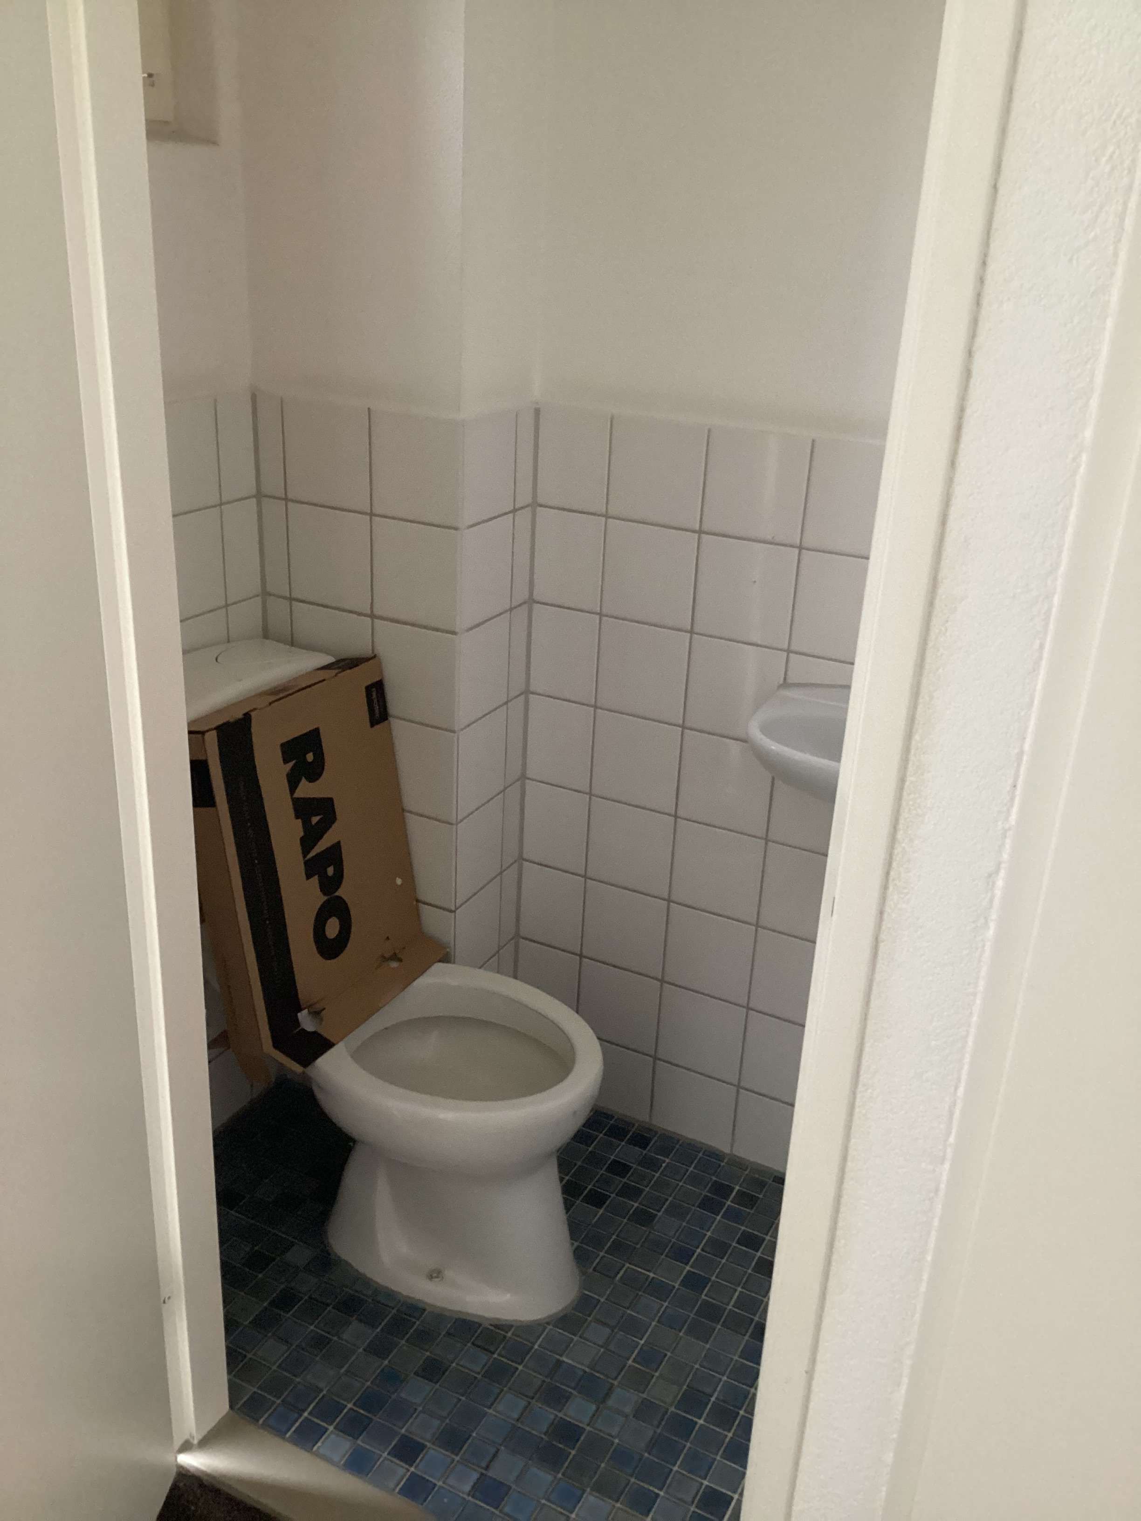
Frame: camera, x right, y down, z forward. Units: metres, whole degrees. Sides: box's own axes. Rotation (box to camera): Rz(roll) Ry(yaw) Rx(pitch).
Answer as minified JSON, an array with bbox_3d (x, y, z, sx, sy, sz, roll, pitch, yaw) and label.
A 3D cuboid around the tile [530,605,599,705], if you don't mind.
[{"bbox_3d":[-0.009,-0.168,2.150,0.119,0.149,0.009,14,26,24],"label":"tile"}]

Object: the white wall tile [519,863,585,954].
[{"bbox_3d":[-0.030,0.252,2.330,0.119,0.149,0.009,14,26,24],"label":"white wall tile"}]

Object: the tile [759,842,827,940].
[{"bbox_3d":[0.369,0.209,2.094,0.149,0.149,0.010,14,25,24],"label":"tile"}]

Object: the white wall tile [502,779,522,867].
[{"bbox_3d":[-0.100,0.108,2.275,0.010,0.149,0.057,14,25,24],"label":"white wall tile"}]

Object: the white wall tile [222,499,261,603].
[{"bbox_3d":[-0.497,-0.315,2.048,0.009,0.149,0.079,14,26,24],"label":"white wall tile"}]

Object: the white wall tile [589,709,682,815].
[{"bbox_3d":[0.106,0.002,2.151,0.148,0.148,0.010,14,25,24],"label":"white wall tile"}]

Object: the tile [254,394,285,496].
[{"bbox_3d":[-0.440,-0.467,2.023,0.047,0.151,0.010,14,25,24],"label":"tile"}]

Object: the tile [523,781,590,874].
[{"bbox_3d":[-0.022,0.112,2.266,0.117,0.148,0.010,14,25,24],"label":"tile"}]

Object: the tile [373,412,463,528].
[{"bbox_3d":[-0.214,-0.410,1.915,0.150,0.149,0.009,14,26,24],"label":"tile"}]

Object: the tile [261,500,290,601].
[{"bbox_3d":[-0.447,-0.326,2.083,0.047,0.149,0.010,14,25,24],"label":"tile"}]

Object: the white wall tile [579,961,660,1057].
[{"bbox_3d":[0.084,0.421,2.335,0.149,0.149,0.010,14,25,24],"label":"white wall tile"}]

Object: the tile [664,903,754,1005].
[{"bbox_3d":[0.226,0.315,2.213,0.148,0.149,0.009,14,26,24],"label":"tile"}]

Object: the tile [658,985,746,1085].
[{"bbox_3d":[0.219,0.454,2.268,0.148,0.148,0.010,14,25,24],"label":"tile"}]

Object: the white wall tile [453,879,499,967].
[{"bbox_3d":[-0.156,0.283,2.242,0.010,0.149,0.147,14,25,24],"label":"white wall tile"}]

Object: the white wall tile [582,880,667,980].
[{"bbox_3d":[0.092,0.282,2.275,0.148,0.149,0.009,14,26,24],"label":"white wall tile"}]

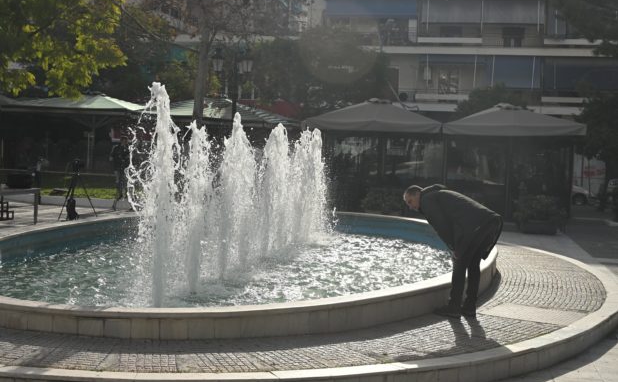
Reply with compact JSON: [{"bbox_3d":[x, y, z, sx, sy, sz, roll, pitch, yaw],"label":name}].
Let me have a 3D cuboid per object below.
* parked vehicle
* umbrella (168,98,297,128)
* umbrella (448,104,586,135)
[{"bbox_3d":[11.000,-0.140,42.200,4.200,1.480,1.750,2,2,10],"label":"parked vehicle"},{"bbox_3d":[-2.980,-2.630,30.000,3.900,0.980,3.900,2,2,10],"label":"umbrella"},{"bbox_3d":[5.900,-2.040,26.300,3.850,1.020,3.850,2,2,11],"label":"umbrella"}]

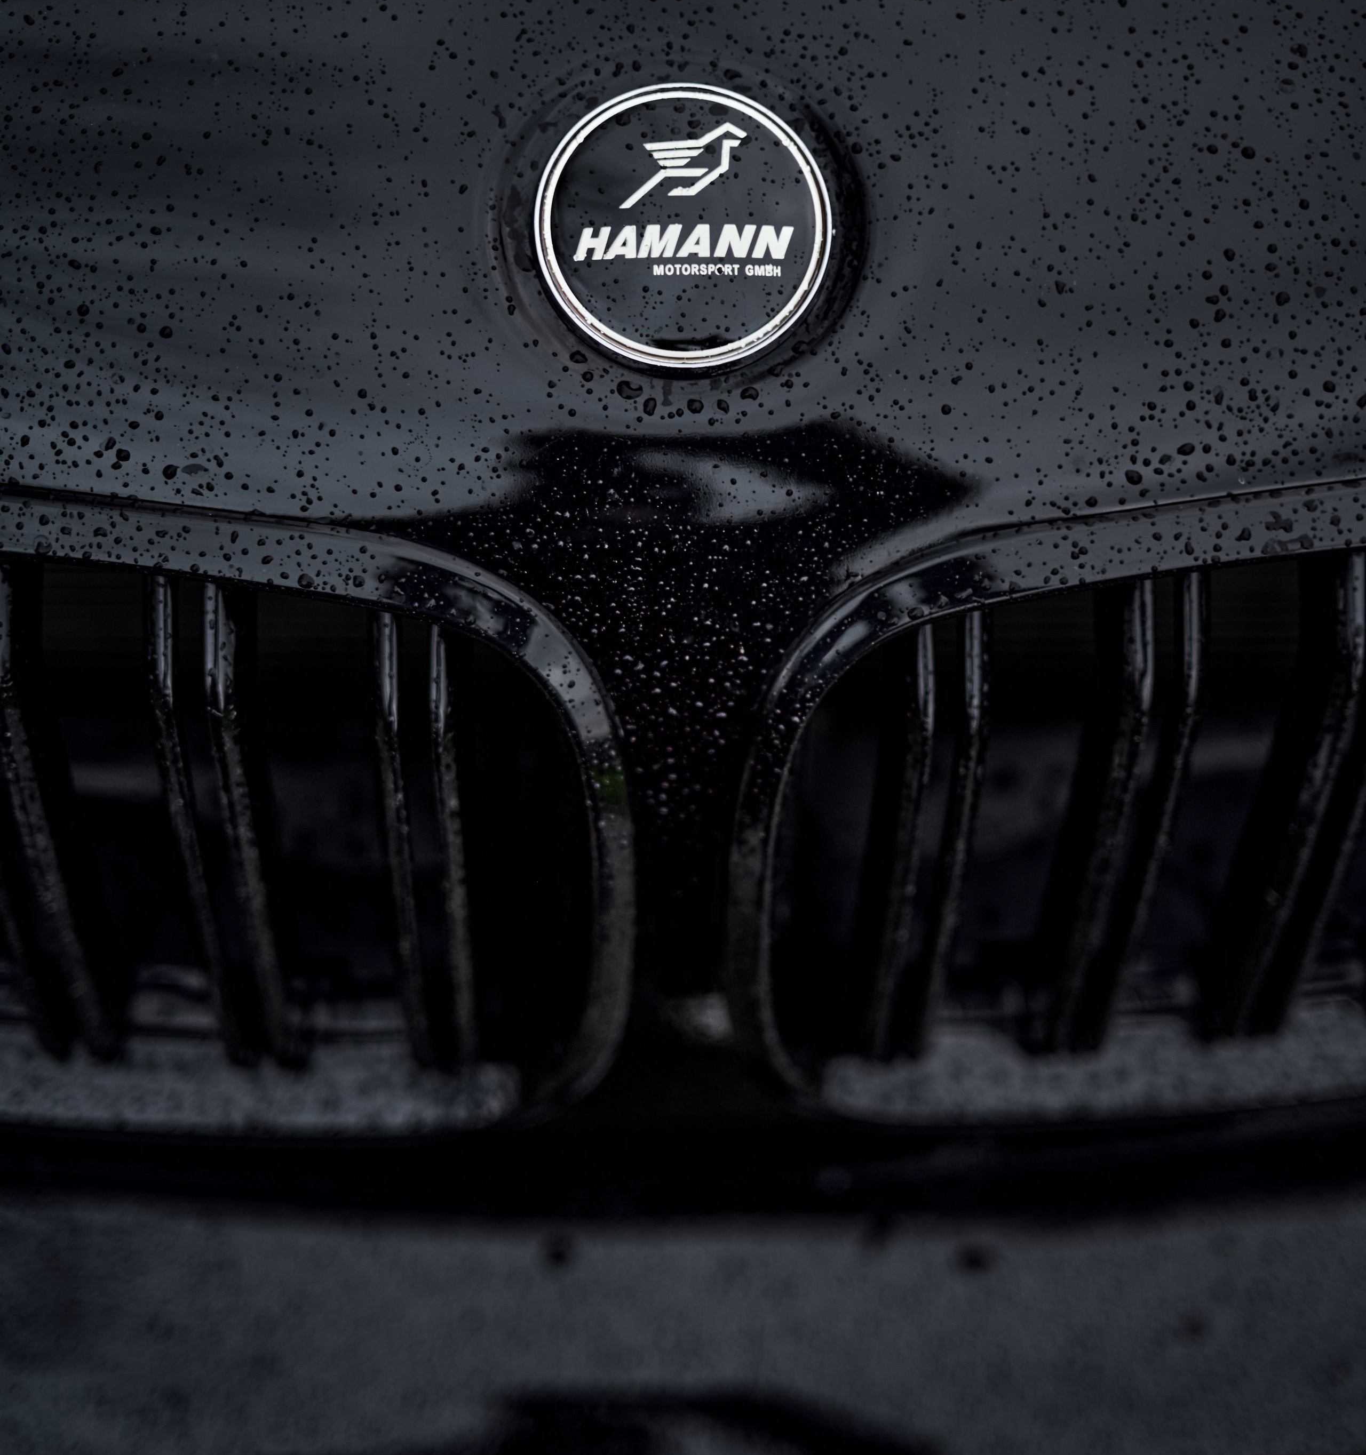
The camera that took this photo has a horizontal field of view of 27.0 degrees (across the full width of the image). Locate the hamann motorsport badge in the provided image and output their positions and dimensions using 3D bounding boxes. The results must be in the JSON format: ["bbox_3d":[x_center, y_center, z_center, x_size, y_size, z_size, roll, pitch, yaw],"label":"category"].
[{"bbox_3d":[0.000,-0.138,0.786,0.082,0.008,0.082,0,80,-3],"label":"hamann motorsport badge"}]

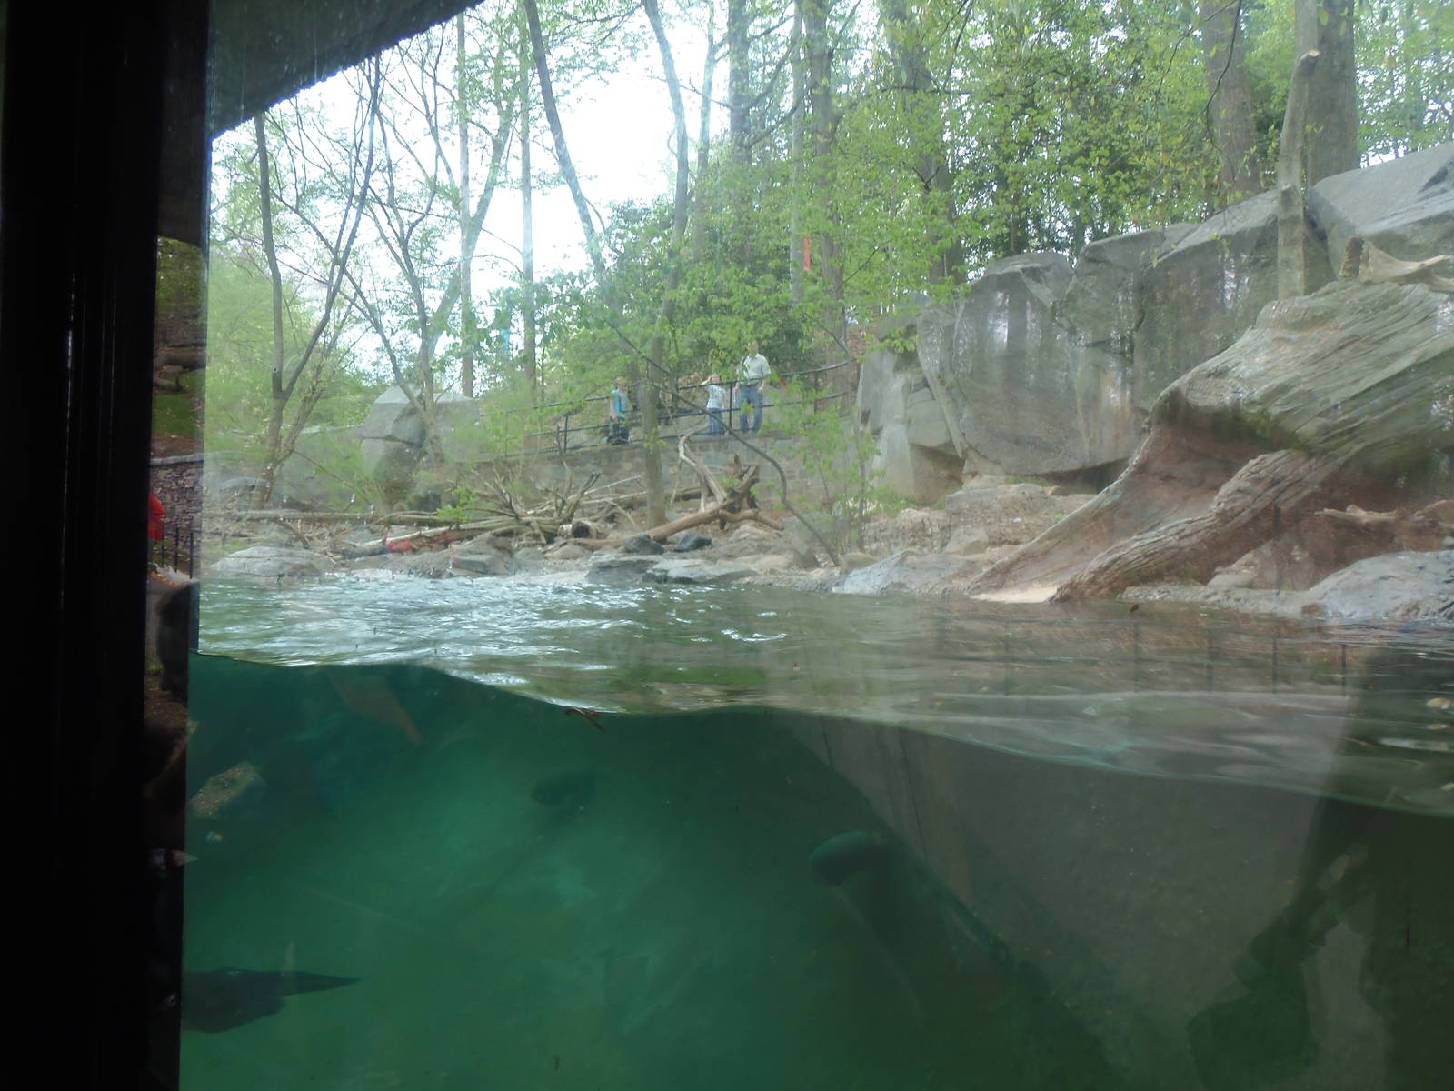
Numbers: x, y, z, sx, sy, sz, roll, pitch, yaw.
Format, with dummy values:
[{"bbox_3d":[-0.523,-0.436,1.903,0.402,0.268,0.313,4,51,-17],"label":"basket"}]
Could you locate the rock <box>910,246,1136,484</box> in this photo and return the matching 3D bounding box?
[{"bbox_3d":[4.170,-2.500,13.900,2.750,2.950,2.100,0,-1,18],"label":"rock"}]

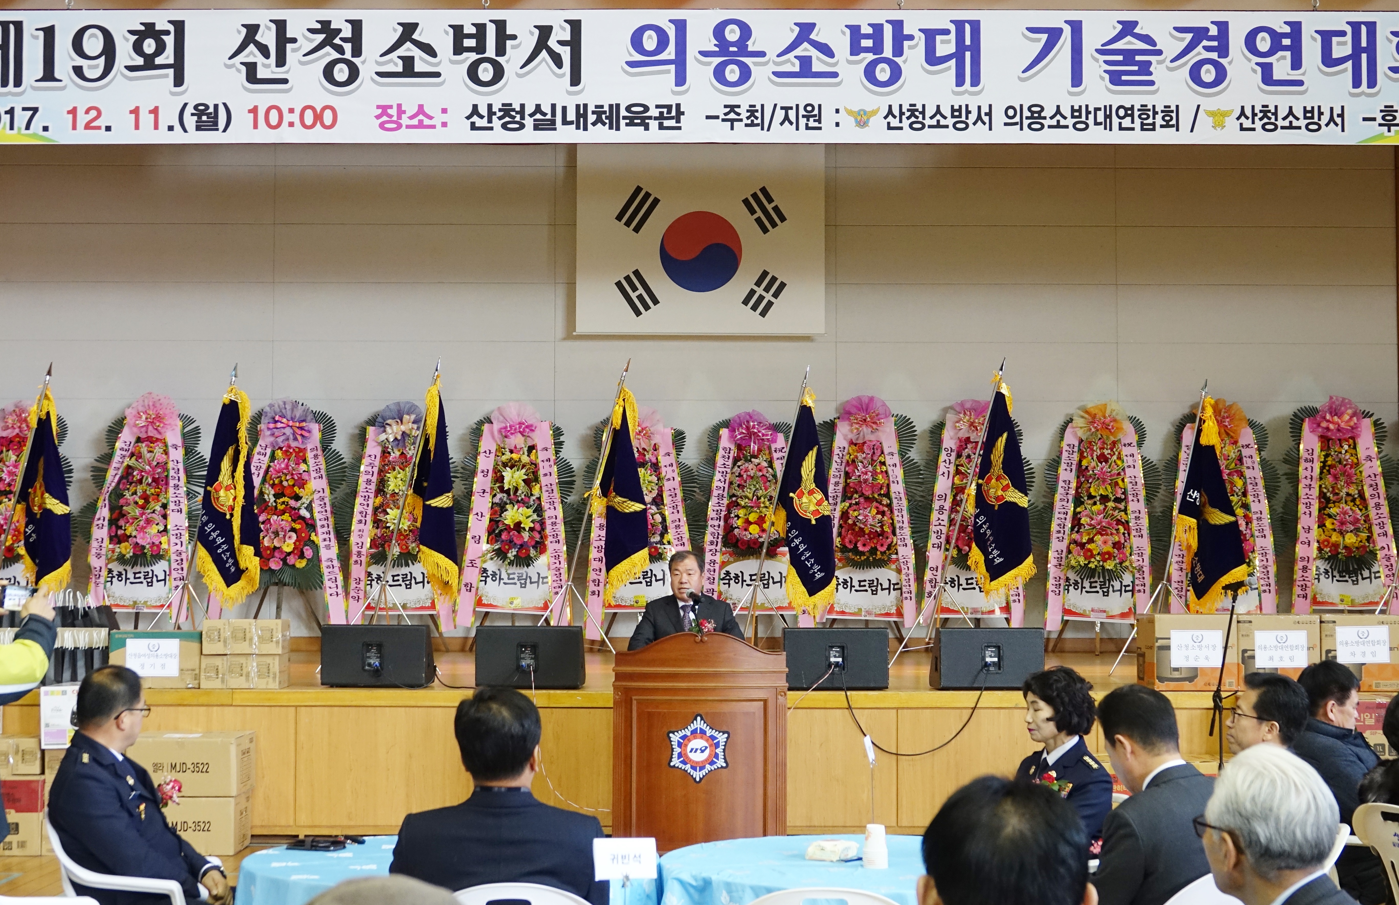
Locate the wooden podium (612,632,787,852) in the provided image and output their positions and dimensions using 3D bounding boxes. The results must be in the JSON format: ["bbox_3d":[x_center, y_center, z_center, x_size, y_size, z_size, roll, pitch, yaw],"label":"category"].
[{"bbox_3d":[0.003,1.552,10.352,0.877,1.281,0.520,0,-2,0],"label":"wooden podium"}]

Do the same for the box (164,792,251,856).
[{"bbox_3d":[-2.857,2.069,11.322,0.598,0.318,0.420,0,-2,0],"label":"box"}]

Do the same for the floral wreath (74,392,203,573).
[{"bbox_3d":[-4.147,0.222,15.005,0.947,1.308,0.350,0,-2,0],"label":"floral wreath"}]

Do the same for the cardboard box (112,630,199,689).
[{"bbox_3d":[-3.105,1.196,11.699,0.518,0.324,0.320,0,-2,0],"label":"cardboard box"}]

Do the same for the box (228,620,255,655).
[{"bbox_3d":[-2.562,1.039,11.447,0.150,0.192,0.280,0,-2,0],"label":"box"}]

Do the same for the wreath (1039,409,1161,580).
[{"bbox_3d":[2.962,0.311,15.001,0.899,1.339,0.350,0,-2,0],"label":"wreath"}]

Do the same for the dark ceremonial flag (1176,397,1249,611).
[{"bbox_3d":[3.409,0.339,13.423,0.479,1.424,0.240,0,-3,0],"label":"dark ceremonial flag"}]

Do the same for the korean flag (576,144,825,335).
[{"bbox_3d":[0.011,-1.809,17.054,2.105,1.652,0.040,0,-3,0],"label":"korean flag"}]

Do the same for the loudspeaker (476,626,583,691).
[{"bbox_3d":[-0.959,1.156,11.512,0.584,0.348,0.400,0,-2,0],"label":"loudspeaker"}]

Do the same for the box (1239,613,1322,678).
[{"bbox_3d":[3.261,1.143,11.594,0.464,0.423,0.460,0,-3,0],"label":"box"}]

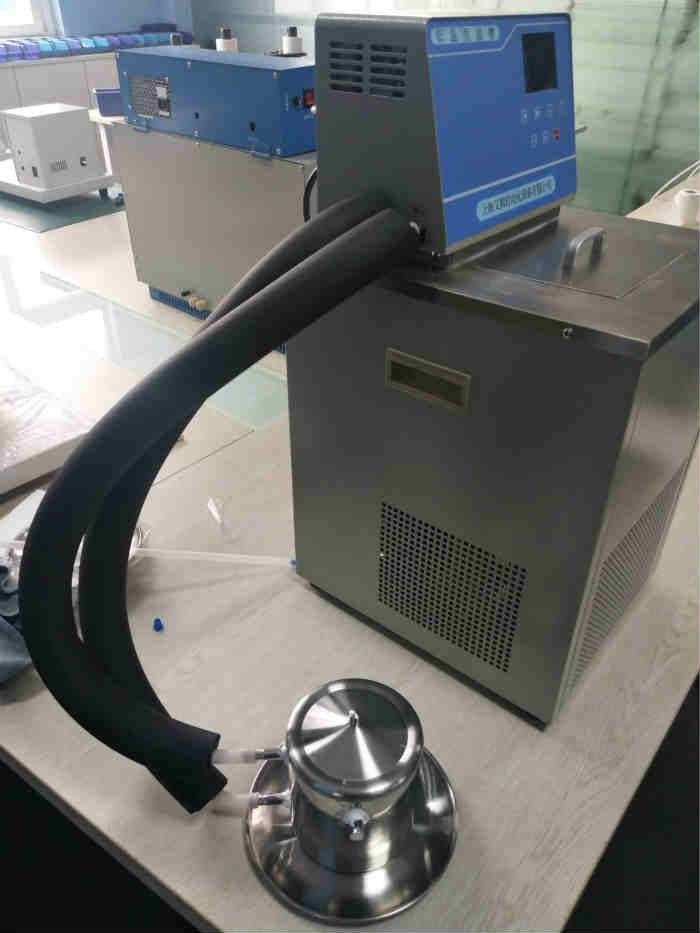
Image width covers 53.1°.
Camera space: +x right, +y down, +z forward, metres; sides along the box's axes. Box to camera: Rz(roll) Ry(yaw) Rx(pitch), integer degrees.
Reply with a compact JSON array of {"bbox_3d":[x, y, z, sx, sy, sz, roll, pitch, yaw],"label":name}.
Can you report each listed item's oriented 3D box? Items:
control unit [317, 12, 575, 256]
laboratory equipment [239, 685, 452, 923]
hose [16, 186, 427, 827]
[{"bbox_3d":[0.129,-0.395,0.797,0.172,0.204,0.304,24,40,32],"label":"control unit"},{"bbox_3d":[0.002,0.306,0.701,0.222,0.167,0.222,0,34,0],"label":"laboratory equipment"},{"bbox_3d":[-0.148,0.027,0.757,0.285,0.563,0.426,24,41,31],"label":"hose"}]

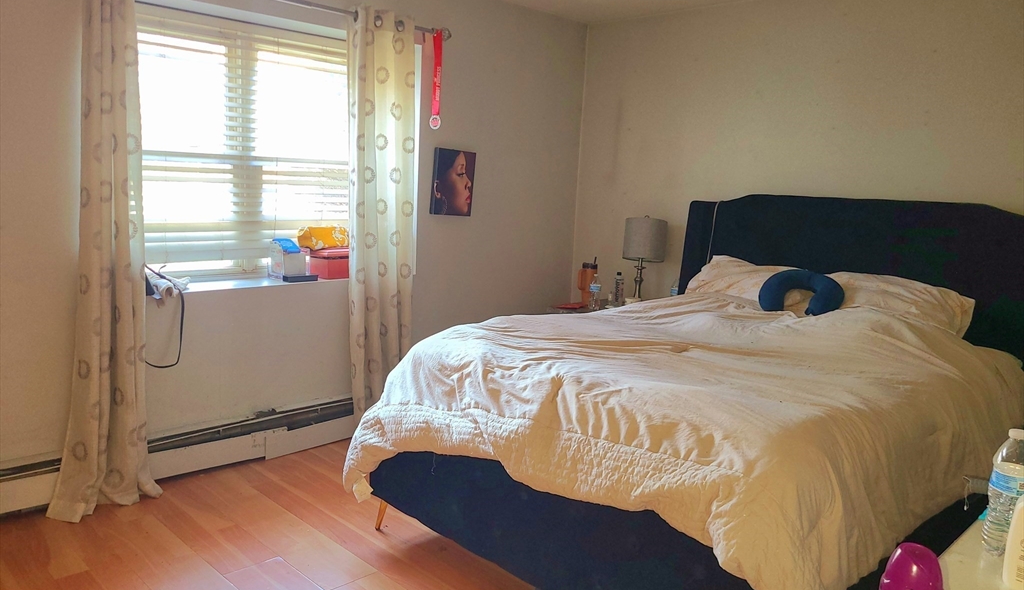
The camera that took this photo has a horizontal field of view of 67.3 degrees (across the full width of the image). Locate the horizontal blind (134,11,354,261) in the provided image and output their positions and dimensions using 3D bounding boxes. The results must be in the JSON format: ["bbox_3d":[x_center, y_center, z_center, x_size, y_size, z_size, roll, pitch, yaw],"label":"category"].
[{"bbox_3d":[-1.275,-0.685,3.742,0.100,1.200,1.500,11,12,44],"label":"horizontal blind"}]

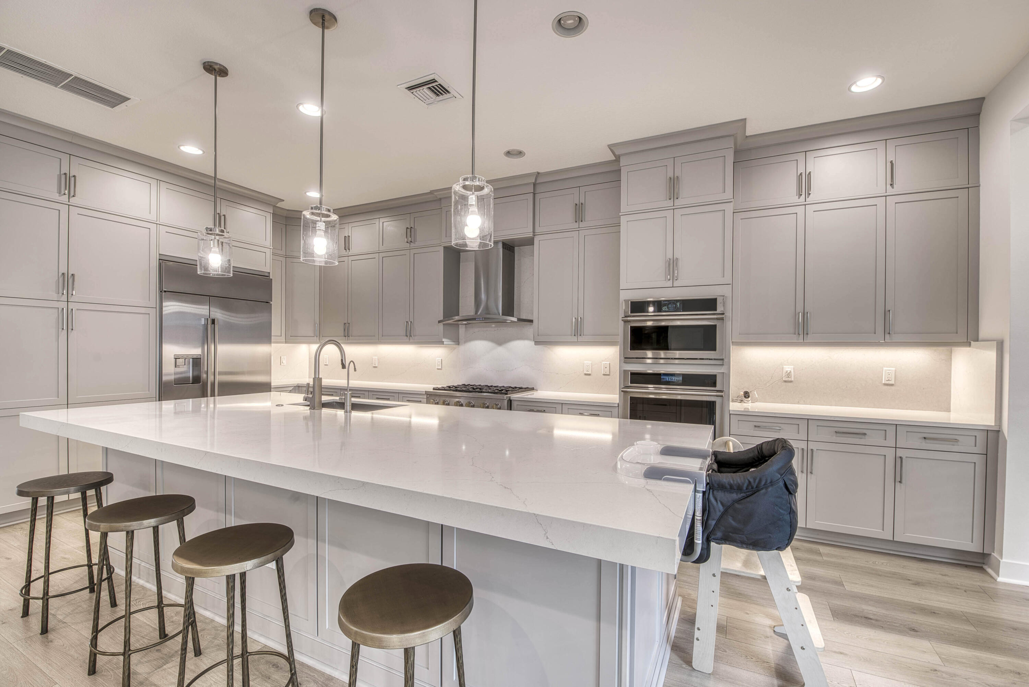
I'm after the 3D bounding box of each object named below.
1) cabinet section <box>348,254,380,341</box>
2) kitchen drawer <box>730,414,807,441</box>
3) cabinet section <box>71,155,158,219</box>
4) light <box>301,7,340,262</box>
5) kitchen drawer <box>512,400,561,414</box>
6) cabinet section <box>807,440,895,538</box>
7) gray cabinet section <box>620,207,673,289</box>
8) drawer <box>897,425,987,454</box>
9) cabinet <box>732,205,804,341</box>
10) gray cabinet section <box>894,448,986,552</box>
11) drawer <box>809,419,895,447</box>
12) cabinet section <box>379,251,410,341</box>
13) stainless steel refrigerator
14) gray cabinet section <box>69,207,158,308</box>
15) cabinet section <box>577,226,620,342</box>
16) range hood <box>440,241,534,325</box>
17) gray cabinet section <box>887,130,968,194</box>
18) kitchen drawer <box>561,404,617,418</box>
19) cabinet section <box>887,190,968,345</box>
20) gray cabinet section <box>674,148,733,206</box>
[{"bbox_3d":[-1.792,-0.561,5.382,0.501,1.052,0.330,0,0,24],"label":"cabinet section"},{"bbox_3d":[1.950,0.614,3.358,0.490,0.153,0.500,0,0,24],"label":"kitchen drawer"},{"bbox_3d":[-3.667,-1.309,3.790,0.580,0.386,0.601,0,0,24],"label":"cabinet section"},{"bbox_3d":[-0.980,-1.042,2.196,0.172,1.242,0.172,0,0,24],"label":"light"},{"bbox_3d":[0.286,0.600,4.092,0.482,0.153,0.500,0,0,24],"label":"kitchen drawer"},{"bbox_3d":[2.382,0.977,3.155,0.480,0.598,0.600,0,0,25],"label":"cabinet section"},{"bbox_3d":[1.202,-0.762,3.778,0.418,0.623,0.580,0,0,24],"label":"gray cabinet section"},{"bbox_3d":[2.833,0.622,2.969,0.445,0.153,0.500,0,0,24],"label":"drawer"},{"bbox_3d":[2.071,-0.540,3.541,0.497,1.051,0.330,0,0,24],"label":"cabinet"},{"bbox_3d":[2.795,0.979,2.962,0.430,0.598,0.600,0,0,25],"label":"gray cabinet section"},{"bbox_3d":[2.402,0.618,3.159,0.491,0.153,0.500,0,0,24],"label":"drawer"},{"bbox_3d":[-1.315,-0.547,5.087,0.451,1.029,0.330,0,0,25],"label":"cabinet section"},{"bbox_3d":[-3.269,0.305,4.540,0.680,2.111,1.078,0,0,24],"label":"stainless steel refrigerator"},{"bbox_3d":[-3.658,-0.706,3.777,0.600,0.760,0.589,0,0,25],"label":"gray cabinet section"},{"bbox_3d":[0.844,-0.537,4.077,0.377,1.029,0.330,0,0,25],"label":"cabinet section"},{"bbox_3d":[-0.258,-0.615,4.459,0.910,0.835,0.510,0,0,24],"label":"range hood"},{"bbox_3d":[2.909,-1.257,3.109,0.432,0.383,0.330,0,0,25],"label":"gray cabinet section"},{"bbox_3d":[0.733,0.604,3.895,0.486,0.153,0.500,0,0,24],"label":"kitchen drawer"},{"bbox_3d":[2.964,-0.539,3.164,0.445,1.052,0.330,0,0,24],"label":"cabinet section"},{"bbox_3d":[1.557,-1.259,3.535,0.408,0.377,0.600,0,0,25],"label":"gray cabinet section"}]

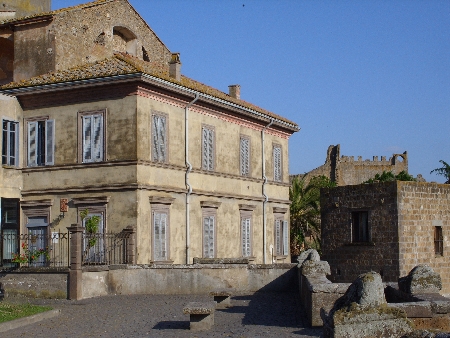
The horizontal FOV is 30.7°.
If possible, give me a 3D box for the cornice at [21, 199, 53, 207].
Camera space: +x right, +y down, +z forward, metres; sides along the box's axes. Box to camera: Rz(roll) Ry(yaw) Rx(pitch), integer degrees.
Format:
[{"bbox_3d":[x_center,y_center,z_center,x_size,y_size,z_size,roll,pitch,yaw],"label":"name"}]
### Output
[{"bbox_3d":[-7.821,1.421,34.095,1.580,0.245,0.200,-3,-6,27],"label":"cornice"}]

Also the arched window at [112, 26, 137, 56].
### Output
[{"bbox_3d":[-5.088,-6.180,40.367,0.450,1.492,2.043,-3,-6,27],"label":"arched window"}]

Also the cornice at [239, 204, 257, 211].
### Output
[{"bbox_3d":[1.140,1.945,40.810,0.200,0.245,1.640,-3,-6,27],"label":"cornice"}]

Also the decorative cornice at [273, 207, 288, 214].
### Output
[{"bbox_3d":[3.035,2.270,44.559,0.200,0.245,1.600,-3,-6,27],"label":"decorative cornice"}]

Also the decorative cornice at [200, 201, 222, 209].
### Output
[{"bbox_3d":[-0.609,1.639,37.350,0.200,0.245,1.680,-3,-6,27],"label":"decorative cornice"}]

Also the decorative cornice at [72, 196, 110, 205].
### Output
[{"bbox_3d":[-5.359,1.254,32.865,1.730,0.245,0.200,-3,-6,27],"label":"decorative cornice"}]

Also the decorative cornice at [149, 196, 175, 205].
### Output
[{"bbox_3d":[-2.536,1.293,33.537,0.200,0.245,1.700,-3,-6,27],"label":"decorative cornice"}]

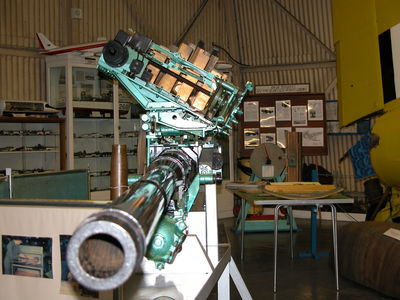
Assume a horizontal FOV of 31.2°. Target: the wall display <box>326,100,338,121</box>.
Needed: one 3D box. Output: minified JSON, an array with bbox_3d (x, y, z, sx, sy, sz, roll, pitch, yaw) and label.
[{"bbox_3d":[1.946,-0.573,10.500,0.200,0.290,0.020,0,1,26],"label":"wall display"}]

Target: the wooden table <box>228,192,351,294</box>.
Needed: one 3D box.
[{"bbox_3d":[0.749,0.749,6.376,0.800,0.730,1.420,-1,1,-7],"label":"wooden table"}]

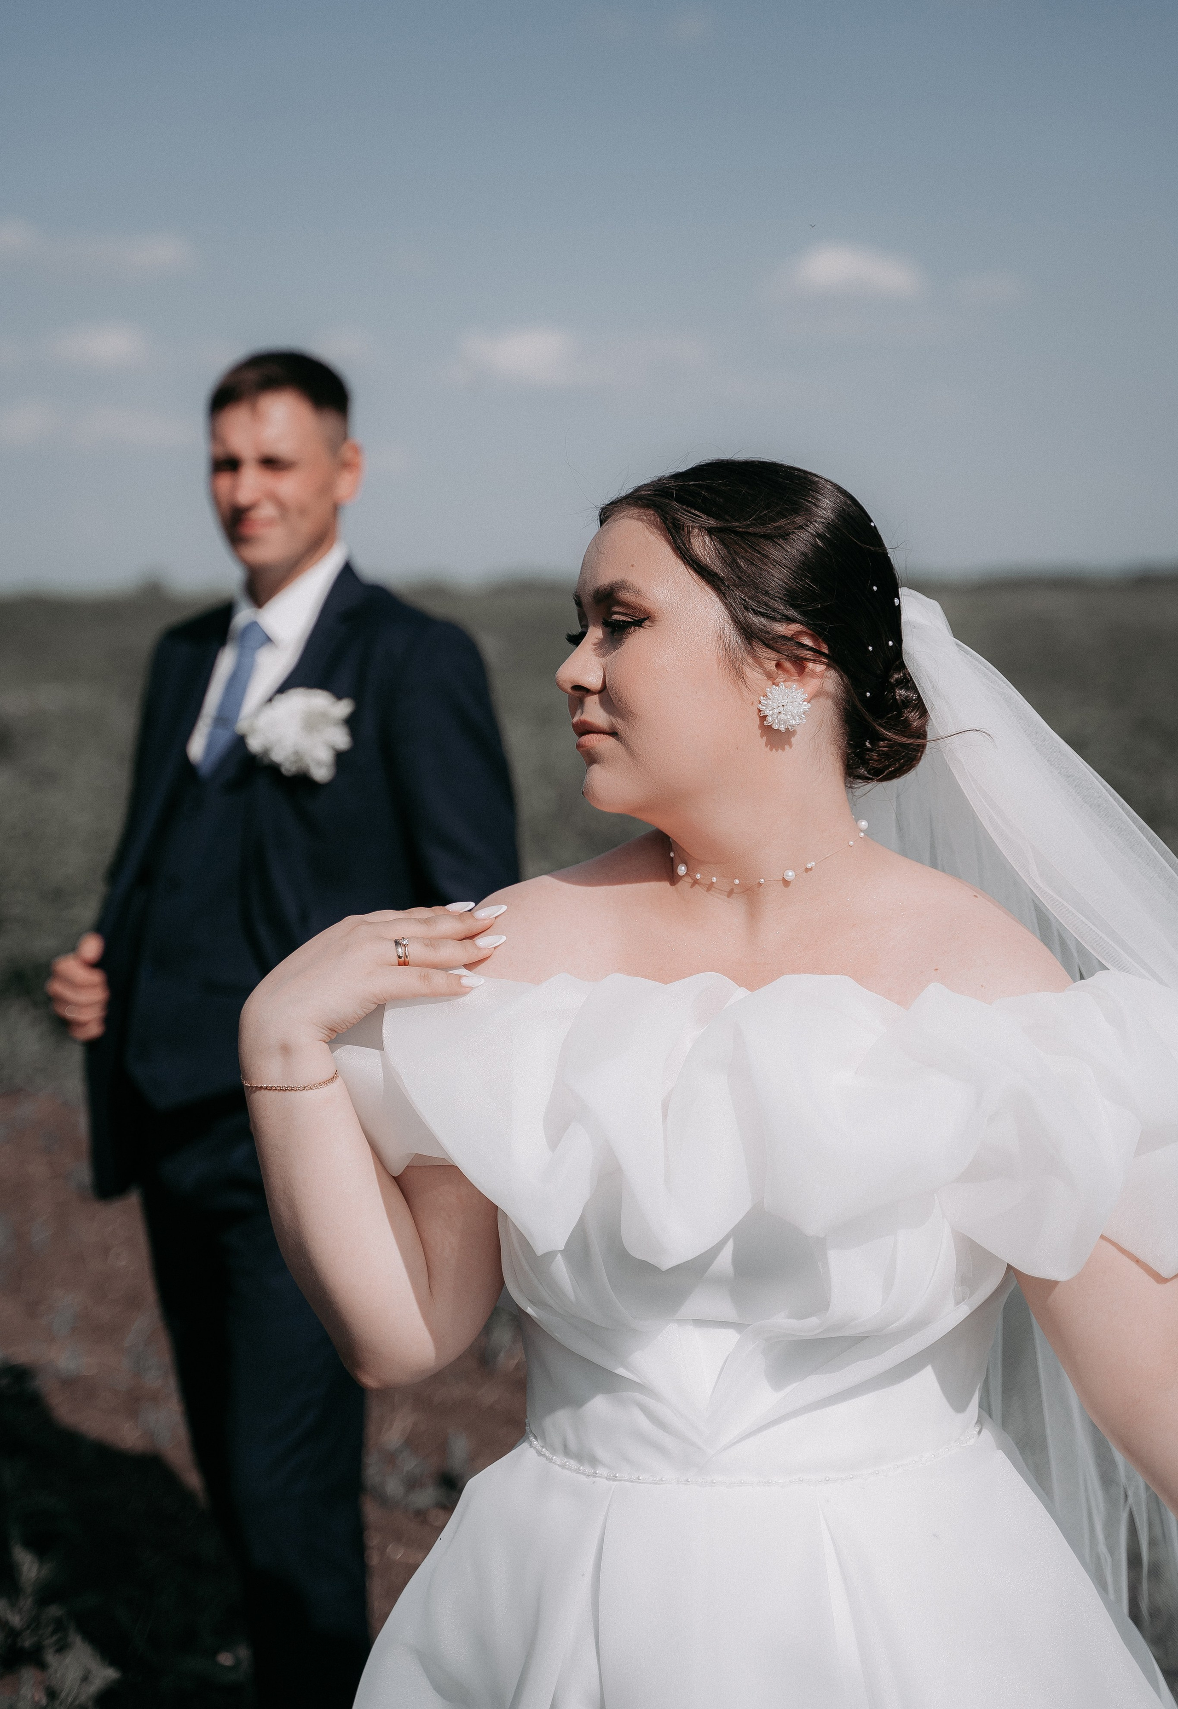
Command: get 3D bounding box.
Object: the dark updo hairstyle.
[{"bbox_3d":[0.112,-0.149,1.920,0.205,0.205,0.175,-5,6,-25],"label":"dark updo hairstyle"}]

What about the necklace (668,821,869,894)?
[{"bbox_3d":[0.115,-0.007,1.920,0.128,0.030,0.125,-1,30,10],"label":"necklace"}]

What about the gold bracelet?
[{"bbox_3d":[-0.185,0.138,1.860,0.061,0.010,0.050,0,25,6],"label":"gold bracelet"}]

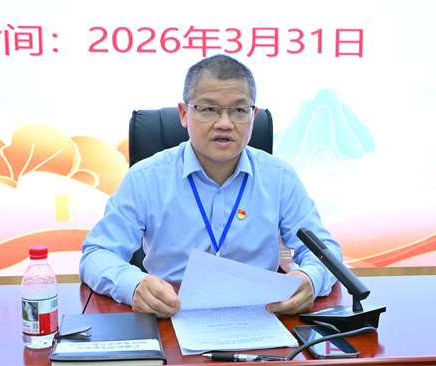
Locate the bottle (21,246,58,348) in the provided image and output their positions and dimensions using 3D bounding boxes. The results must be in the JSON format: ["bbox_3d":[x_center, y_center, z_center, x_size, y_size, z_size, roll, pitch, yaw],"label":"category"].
[{"bbox_3d":[-0.314,0.199,1.046,0.064,0.178,0.064,-1,4,0],"label":"bottle"}]

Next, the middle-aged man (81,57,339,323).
[{"bbox_3d":[-0.020,0.350,1.410,0.640,1.280,0.680,-1,4,-5],"label":"middle-aged man"}]

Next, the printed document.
[{"bbox_3d":[0.040,0.205,1.170,0.245,0.150,0.290,-2,4,-9],"label":"printed document"}]

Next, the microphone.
[{"bbox_3d":[0.224,0.188,1.150,0.125,0.185,0.170,-5,6,-44],"label":"microphone"}]

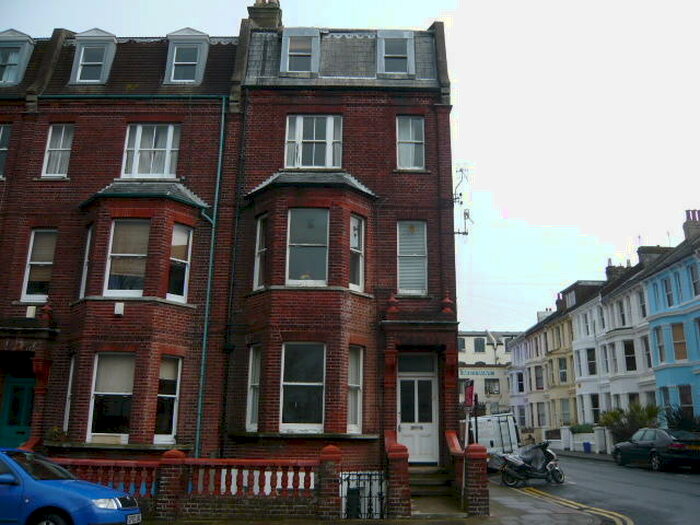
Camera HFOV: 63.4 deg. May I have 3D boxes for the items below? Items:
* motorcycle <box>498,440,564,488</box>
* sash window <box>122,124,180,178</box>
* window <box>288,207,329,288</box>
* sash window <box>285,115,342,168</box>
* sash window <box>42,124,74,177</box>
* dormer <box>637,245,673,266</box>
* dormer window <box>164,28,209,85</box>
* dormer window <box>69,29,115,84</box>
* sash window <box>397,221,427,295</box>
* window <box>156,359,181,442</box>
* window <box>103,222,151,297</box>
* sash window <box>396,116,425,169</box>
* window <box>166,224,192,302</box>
[{"bbox_3d":[4.709,5.124,14.571,1.770,1.120,0.670,6,-16,-21],"label":"motorcycle"},{"bbox_3d":[-5.314,-2.982,15.288,1.497,1.595,0.140,0,-15,1],"label":"sash window"},{"bbox_3d":[-1.007,-0.355,13.657,0.985,1.940,0.140,0,-15,1],"label":"window"},{"bbox_3d":[-0.983,-3.223,15.292,1.540,1.580,0.150,1,-15,0],"label":"sash window"},{"bbox_3d":[-7.820,-2.992,15.338,0.751,1.600,0.140,0,-15,1],"label":"sash window"},{"bbox_3d":[22.465,-0.440,41.500,2.800,1.700,0.600,1,-15,0],"label":"dormer"},{"bbox_3d":[-4.617,-5.739,16.143,1.160,1.840,0.550,1,-15,0],"label":"dormer window"},{"bbox_3d":[-7.257,-5.741,16.158,1.160,1.840,0.550,1,-15,0],"label":"dormer window"},{"bbox_3d":[1.579,-0.106,14.466,0.780,1.940,0.150,1,-15,0],"label":"sash window"},{"bbox_3d":[-4.275,3.159,13.146,0.140,1.976,0.598,-11,-19,38],"label":"window"},{"bbox_3d":[-5.374,-0.081,13.743,1.000,1.930,0.150,1,-15,0],"label":"window"},{"bbox_3d":[1.622,-3.192,15.270,0.780,1.570,0.150,1,-15,0],"label":"sash window"},{"bbox_3d":[-4.248,-0.018,13.976,0.140,1.936,0.590,-11,-19,38],"label":"window"}]

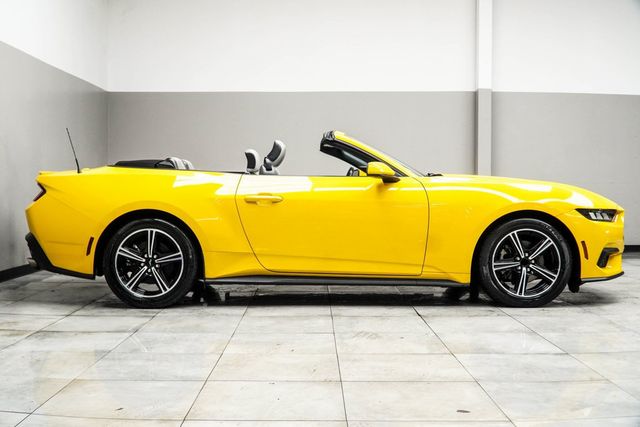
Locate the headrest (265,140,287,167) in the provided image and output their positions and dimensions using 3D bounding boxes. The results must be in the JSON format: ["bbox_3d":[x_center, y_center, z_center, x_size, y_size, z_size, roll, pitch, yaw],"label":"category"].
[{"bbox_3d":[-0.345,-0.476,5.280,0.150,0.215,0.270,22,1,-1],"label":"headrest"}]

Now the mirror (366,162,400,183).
[{"bbox_3d":[0.457,-0.293,4.730,0.235,0.145,0.240,0,2,0],"label":"mirror"}]

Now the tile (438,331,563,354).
[{"bbox_3d":[0.996,0.736,3.718,0.600,0.010,0.530,0,2,0],"label":"tile"}]

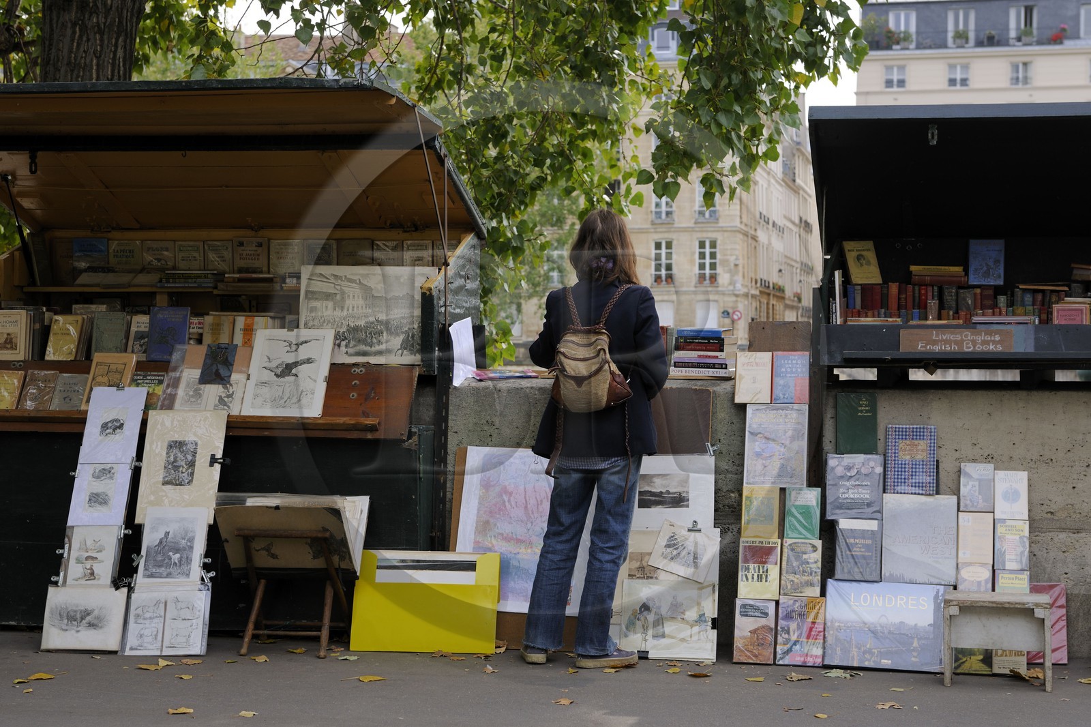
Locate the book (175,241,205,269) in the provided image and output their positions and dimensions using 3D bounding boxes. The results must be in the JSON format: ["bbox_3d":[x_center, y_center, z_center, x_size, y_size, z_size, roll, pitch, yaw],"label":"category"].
[{"bbox_3d":[-1.533,-0.430,7.837,0.128,0.190,0.015,0,-6,9],"label":"book"}]

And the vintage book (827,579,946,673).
[{"bbox_3d":[1.231,0.942,6.515,0.446,0.311,0.030,1,-11,14],"label":"vintage book"}]

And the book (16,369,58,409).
[{"bbox_3d":[-2.026,0.112,7.284,0.136,0.173,0.018,1,-27,13],"label":"book"}]

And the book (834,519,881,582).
[{"bbox_3d":[1.175,0.703,6.816,0.171,0.229,0.028,0,-15,12],"label":"book"}]

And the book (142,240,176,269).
[{"bbox_3d":[-1.672,-0.433,7.869,0.149,0.193,0.018,0,-6,9],"label":"book"}]

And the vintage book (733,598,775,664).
[{"bbox_3d":[0.767,0.980,6.645,0.143,0.231,0.025,0,-15,14],"label":"vintage book"}]

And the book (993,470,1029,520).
[{"bbox_3d":[1.735,0.492,6.766,0.121,0.182,0.022,0,-15,11],"label":"book"}]

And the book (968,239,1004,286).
[{"bbox_3d":[1.726,-0.392,7.106,0.131,0.179,0.027,1,-8,13],"label":"book"}]

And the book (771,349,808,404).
[{"bbox_3d":[0.929,0.056,6.871,0.140,0.198,0.023,1,-8,9],"label":"book"}]

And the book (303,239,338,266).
[{"bbox_3d":[-0.950,-0.421,7.709,0.140,0.200,0.018,-1,-6,9],"label":"book"}]

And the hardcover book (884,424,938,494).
[{"bbox_3d":[1.337,0.355,6.638,0.180,0.255,0.026,0,-13,13],"label":"hardcover book"}]

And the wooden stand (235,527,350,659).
[{"bbox_3d":[-0.969,0.857,7.045,0.360,0.490,0.390,0,1,8],"label":"wooden stand"}]

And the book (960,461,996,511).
[{"bbox_3d":[1.614,0.465,6.796,0.122,0.182,0.020,0,-15,11],"label":"book"}]

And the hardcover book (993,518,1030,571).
[{"bbox_3d":[1.724,0.672,6.718,0.122,0.185,0.022,0,-15,11],"label":"hardcover book"}]

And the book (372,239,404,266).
[{"bbox_3d":[-0.663,-0.417,7.668,0.121,0.187,0.016,-1,-6,9],"label":"book"}]

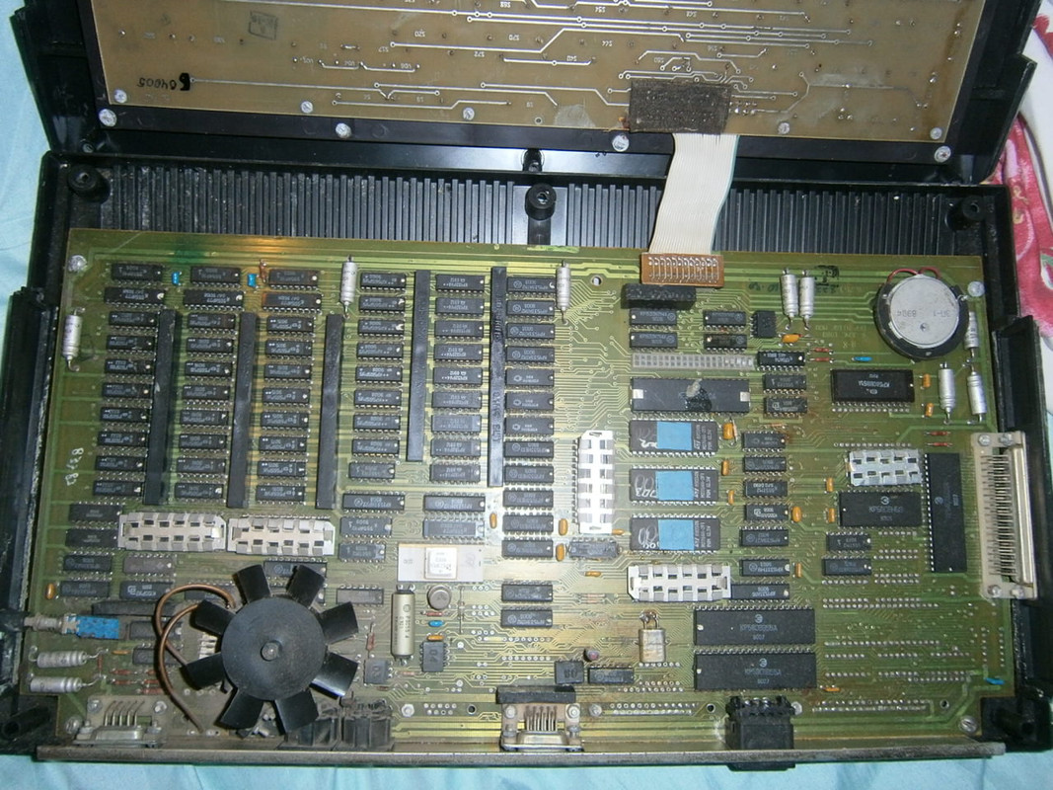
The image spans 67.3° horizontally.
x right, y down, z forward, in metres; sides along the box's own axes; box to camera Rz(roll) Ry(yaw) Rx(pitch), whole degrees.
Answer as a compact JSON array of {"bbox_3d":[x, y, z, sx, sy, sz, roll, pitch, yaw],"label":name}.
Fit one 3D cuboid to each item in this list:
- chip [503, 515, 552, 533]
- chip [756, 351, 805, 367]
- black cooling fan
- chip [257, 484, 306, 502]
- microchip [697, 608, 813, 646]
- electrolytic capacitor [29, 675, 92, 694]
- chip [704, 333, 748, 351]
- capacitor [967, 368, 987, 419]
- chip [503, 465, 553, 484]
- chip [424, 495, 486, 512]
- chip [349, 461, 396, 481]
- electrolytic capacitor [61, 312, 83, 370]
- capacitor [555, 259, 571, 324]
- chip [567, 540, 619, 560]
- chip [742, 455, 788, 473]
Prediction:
[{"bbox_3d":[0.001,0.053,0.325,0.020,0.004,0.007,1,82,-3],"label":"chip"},{"bbox_3d":[0.109,-0.015,0.341,0.020,0.004,0.008,1,82,-3],"label":"chip"},{"bbox_3d":[-0.095,0.095,0.297,0.063,0.019,0.062,1,83,-3],"label":"black cooling fan"},{"bbox_3d":[-0.098,0.040,0.318,0.020,0.004,0.007,1,81,-3],"label":"chip"},{"bbox_3d":[0.094,0.095,0.324,0.051,0.005,0.014,1,82,-3],"label":"microchip"},{"bbox_3d":[-0.180,0.112,0.306,0.023,0.006,0.006,0,83,-3],"label":"electrolytic capacitor"},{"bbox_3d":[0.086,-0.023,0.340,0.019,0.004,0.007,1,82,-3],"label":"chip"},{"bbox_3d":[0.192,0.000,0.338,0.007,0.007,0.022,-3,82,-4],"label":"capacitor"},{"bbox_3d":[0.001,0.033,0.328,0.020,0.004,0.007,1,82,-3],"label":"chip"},{"bbox_3d":[-0.030,0.044,0.323,0.025,0.004,0.007,1,83,-3],"label":"chip"},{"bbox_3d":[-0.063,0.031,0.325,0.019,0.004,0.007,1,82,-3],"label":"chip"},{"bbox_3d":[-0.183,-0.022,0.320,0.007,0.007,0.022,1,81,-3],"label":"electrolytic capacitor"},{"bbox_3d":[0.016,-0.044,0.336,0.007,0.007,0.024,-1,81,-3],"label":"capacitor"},{"bbox_3d":[0.027,0.063,0.323,0.020,0.005,0.007,1,81,-3],"label":"chip"},{"bbox_3d":[0.100,0.029,0.331,0.018,0.004,0.007,1,81,-3],"label":"chip"}]

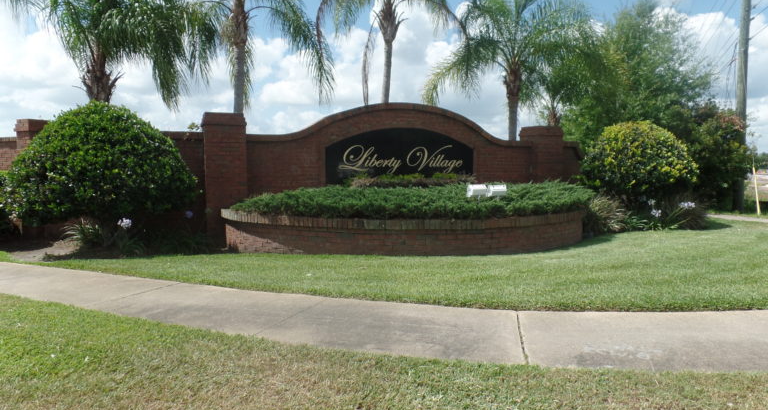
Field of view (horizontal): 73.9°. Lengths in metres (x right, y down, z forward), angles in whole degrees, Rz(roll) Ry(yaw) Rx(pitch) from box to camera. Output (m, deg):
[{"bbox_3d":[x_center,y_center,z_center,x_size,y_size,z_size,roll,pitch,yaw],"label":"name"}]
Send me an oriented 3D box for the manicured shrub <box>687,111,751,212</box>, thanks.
[{"bbox_3d":[9.226,-1.207,14.246,2.100,2.700,2.000,0,4,0],"label":"manicured shrub"}]

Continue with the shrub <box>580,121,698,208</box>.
[{"bbox_3d":[5.549,-0.792,11.170,2.300,2.010,2.200,0,4,0],"label":"shrub"}]

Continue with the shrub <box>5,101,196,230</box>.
[{"bbox_3d":[-4.372,-0.552,8.083,2.650,2.110,2.450,0,4,0],"label":"shrub"}]

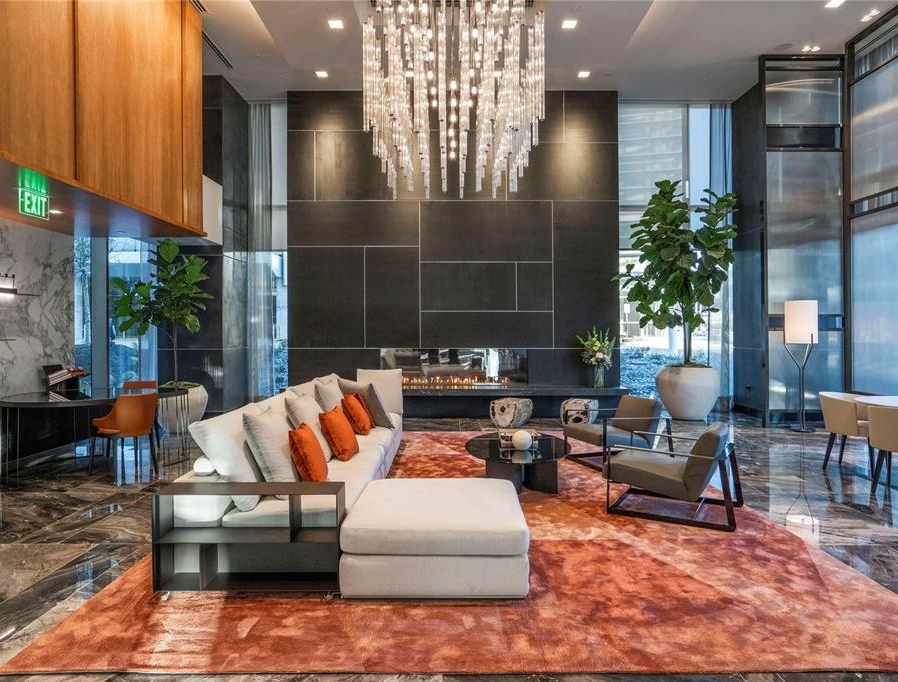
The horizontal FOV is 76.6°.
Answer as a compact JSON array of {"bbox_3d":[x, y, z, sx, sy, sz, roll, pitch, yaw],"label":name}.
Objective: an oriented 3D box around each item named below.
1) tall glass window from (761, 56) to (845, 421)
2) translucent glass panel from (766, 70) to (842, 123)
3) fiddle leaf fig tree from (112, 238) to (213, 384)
[{"bbox_3d":[5.262,-1.469,8.479,1.261,5.461,0.129,0,1,0],"label":"tall glass window"},{"bbox_3d":[5.230,-3.600,8.420,1.130,0.810,0.060,0,0,0],"label":"translucent glass panel"},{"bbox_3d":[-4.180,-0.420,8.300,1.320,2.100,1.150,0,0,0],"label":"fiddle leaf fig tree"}]

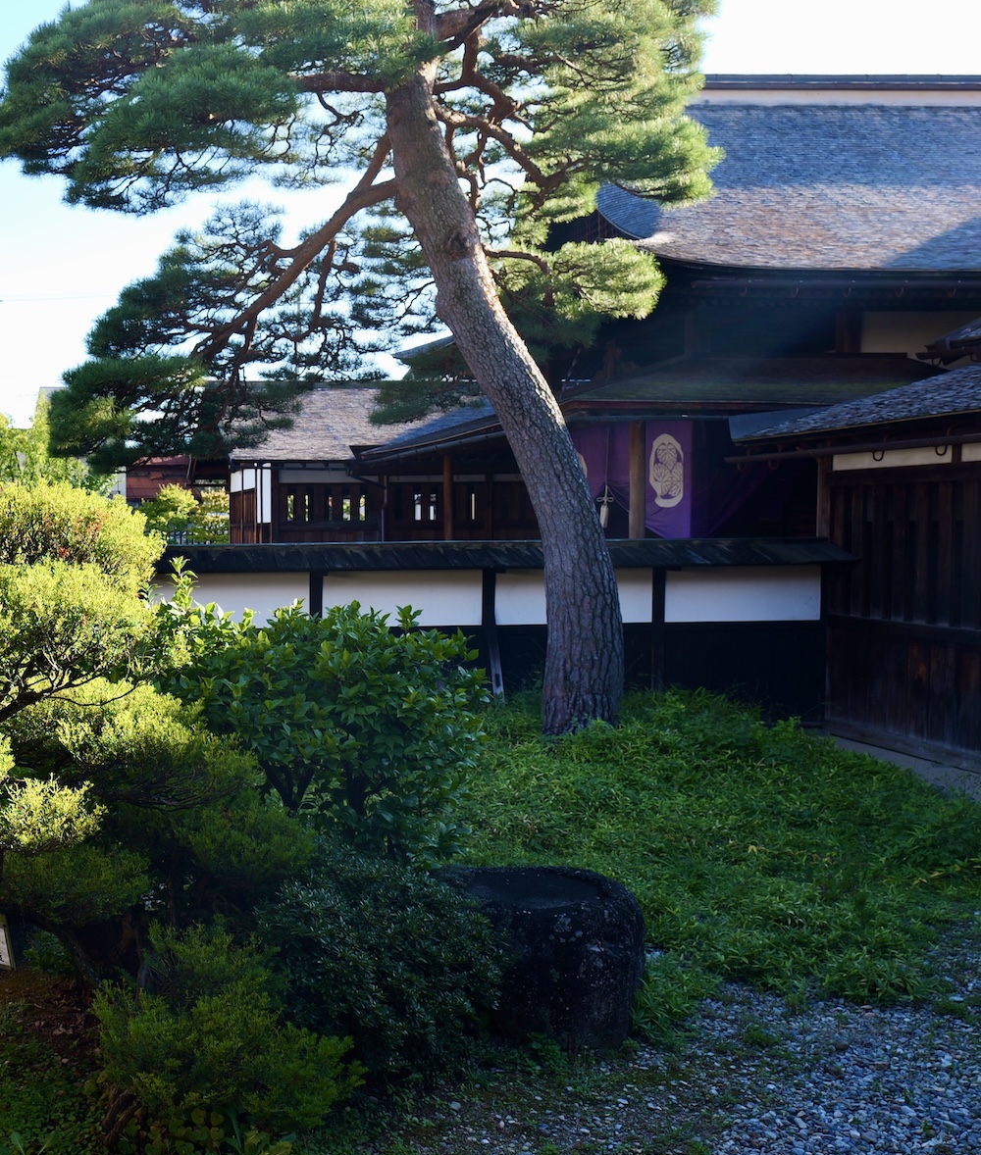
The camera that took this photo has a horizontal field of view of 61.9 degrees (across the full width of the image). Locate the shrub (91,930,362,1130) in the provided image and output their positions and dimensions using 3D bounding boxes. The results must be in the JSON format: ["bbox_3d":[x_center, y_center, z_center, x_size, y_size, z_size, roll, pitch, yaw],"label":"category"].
[{"bbox_3d":[-0.690,1.215,2.240,0.720,0.430,0.570,0,4,0],"label":"shrub"}]

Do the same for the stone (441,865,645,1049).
[{"bbox_3d":[0.162,1.185,2.630,0.640,0.420,0.500,0,4,0],"label":"stone"}]

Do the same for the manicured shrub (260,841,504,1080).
[{"bbox_3d":[-0.335,1.154,2.550,0.730,0.540,0.680,0,4,0],"label":"manicured shrub"}]

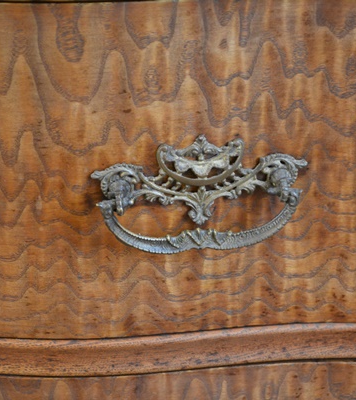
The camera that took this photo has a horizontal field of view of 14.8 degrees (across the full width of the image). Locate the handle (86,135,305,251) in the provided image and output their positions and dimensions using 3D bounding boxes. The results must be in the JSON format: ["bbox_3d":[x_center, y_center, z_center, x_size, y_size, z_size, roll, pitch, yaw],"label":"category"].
[{"bbox_3d":[0.014,-0.002,0.755,0.122,0.064,0.027,-3,20,-9],"label":"handle"}]

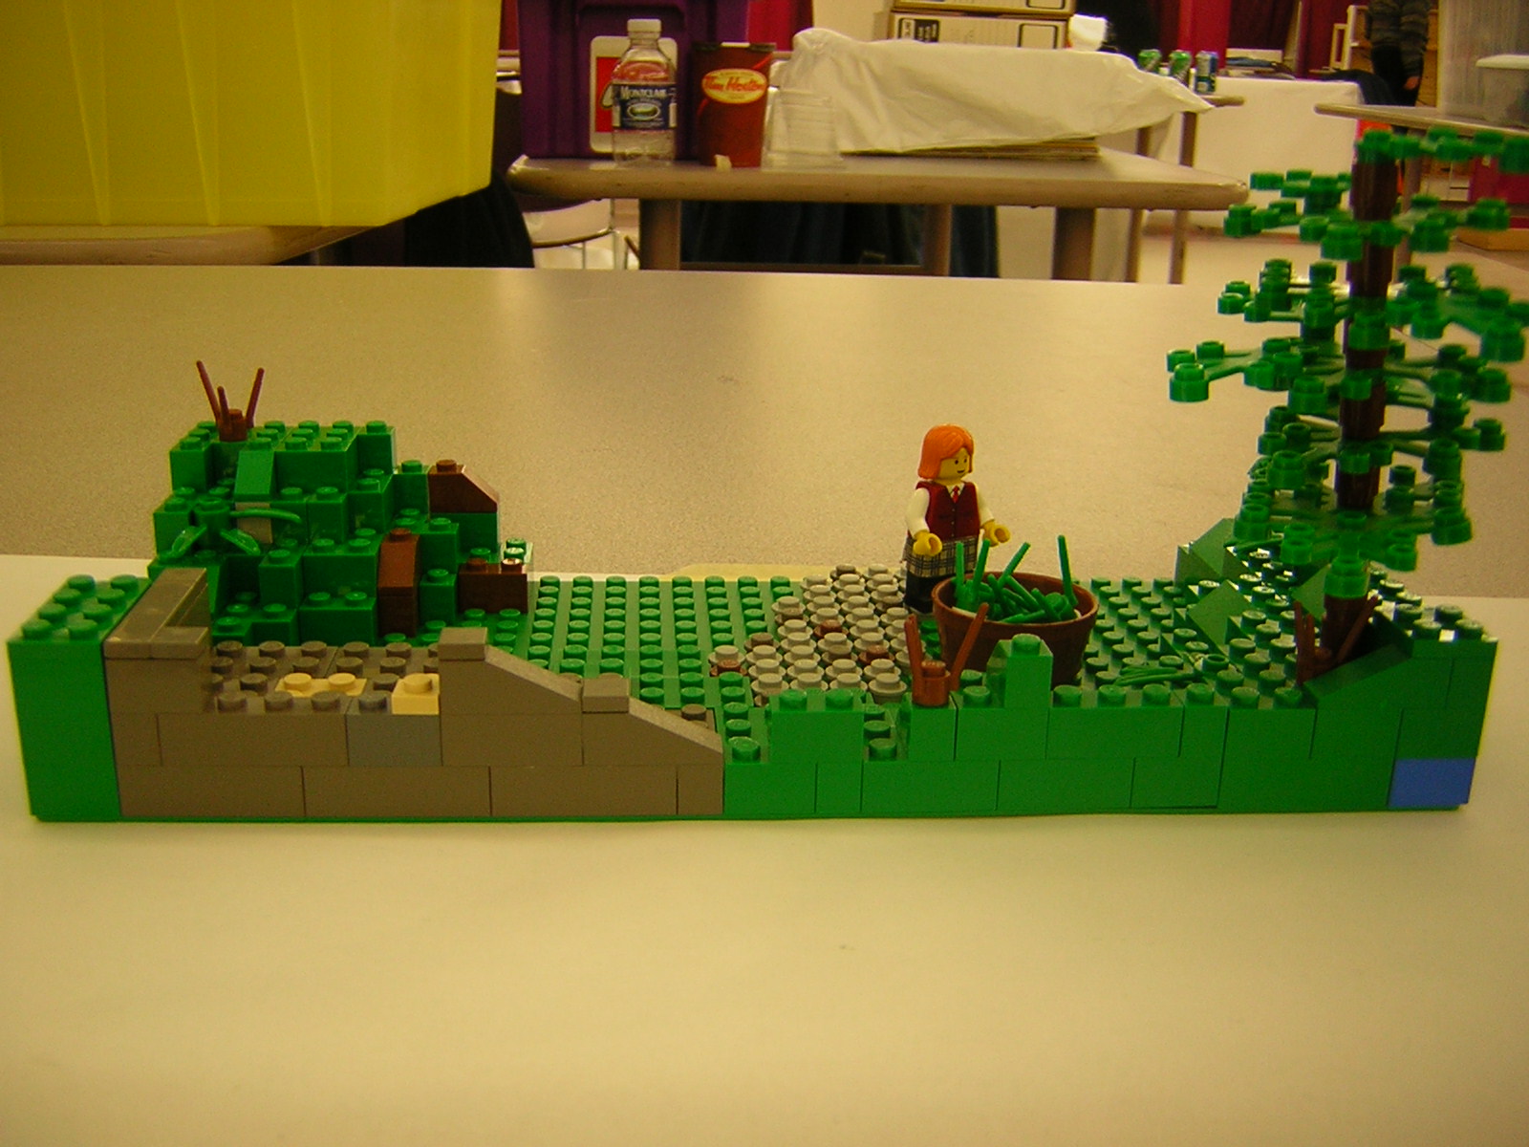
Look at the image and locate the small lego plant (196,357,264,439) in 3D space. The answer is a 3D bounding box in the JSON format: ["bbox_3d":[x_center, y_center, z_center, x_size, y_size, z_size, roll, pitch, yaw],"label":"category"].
[{"bbox_3d":[-0.121,-0.039,0.360,0.015,0.018,0.015,0,18,-5],"label":"small lego plant"}]

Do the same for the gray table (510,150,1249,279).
[{"bbox_3d":[0.067,-0.272,2.386,0.765,0.740,1.450,0,18,-4],"label":"gray table"}]

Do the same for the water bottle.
[{"bbox_3d":[-0.126,-0.500,1.652,0.067,0.144,0.067,0,18,-4],"label":"water bottle"}]

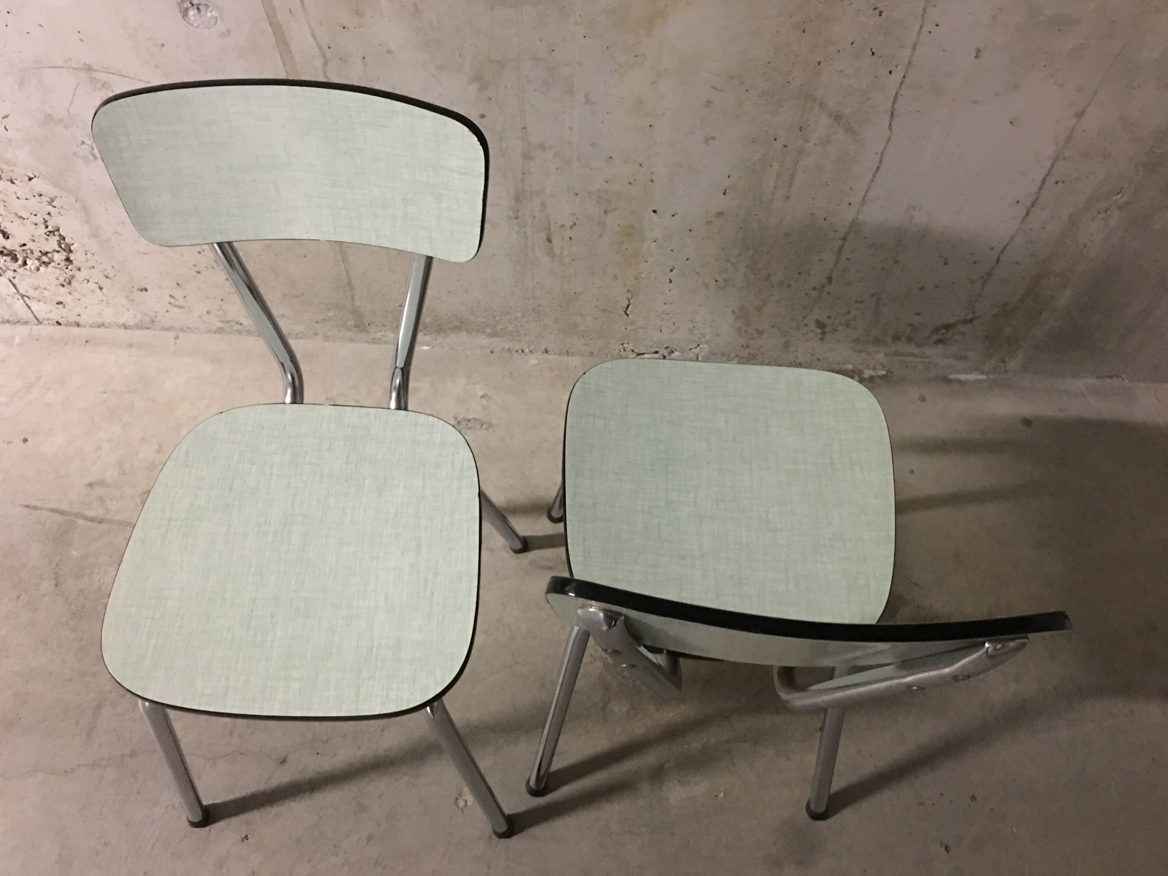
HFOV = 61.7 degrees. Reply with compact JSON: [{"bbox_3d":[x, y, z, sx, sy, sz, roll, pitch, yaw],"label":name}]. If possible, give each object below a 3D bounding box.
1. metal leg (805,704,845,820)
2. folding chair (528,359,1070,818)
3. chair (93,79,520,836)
[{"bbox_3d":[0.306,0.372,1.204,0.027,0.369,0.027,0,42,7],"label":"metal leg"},{"bbox_3d":[0.152,0.131,1.082,0.430,0.807,0.507,4,58,1],"label":"folding chair"},{"bbox_3d":[-0.285,0.101,1.086,0.430,0.807,0.507,3,58,0],"label":"chair"}]

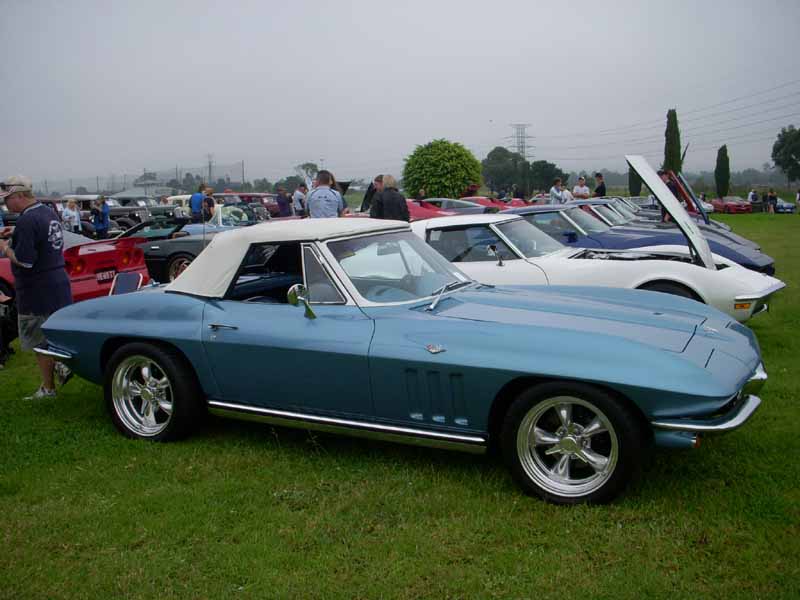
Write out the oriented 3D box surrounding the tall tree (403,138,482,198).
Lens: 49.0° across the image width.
[{"bbox_3d":[2.904,-8.848,60.000,5.400,4.400,5.400,-1,7,0],"label":"tall tree"}]

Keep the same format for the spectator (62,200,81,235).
[{"bbox_3d":[-8.339,-1.774,22.407,0.500,1.620,0.360,1,8,9],"label":"spectator"}]

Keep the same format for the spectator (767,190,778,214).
[{"bbox_3d":[23.756,-6.260,56.109,0.480,1.650,0.360,1,8,6],"label":"spectator"}]

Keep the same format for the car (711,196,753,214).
[{"bbox_3d":[22.649,-6.456,60.000,1.800,1.200,4.400,-1,7,-5],"label":"car"}]

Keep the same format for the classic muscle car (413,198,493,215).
[{"bbox_3d":[0.853,-2.233,24.579,4.500,1.190,1.800,3,8,24],"label":"classic muscle car"}]

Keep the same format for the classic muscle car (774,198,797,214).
[{"bbox_3d":[27.619,-6.758,63.000,1.780,1.220,4.400,-2,7,-14],"label":"classic muscle car"}]

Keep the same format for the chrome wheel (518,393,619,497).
[{"bbox_3d":[0.808,0.668,4.122,0.475,0.475,0.200,3,8,24],"label":"chrome wheel"}]

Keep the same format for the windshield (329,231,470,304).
[{"bbox_3d":[0.041,-0.195,5.105,0.500,0.380,1.360,3,8,26],"label":"windshield"}]

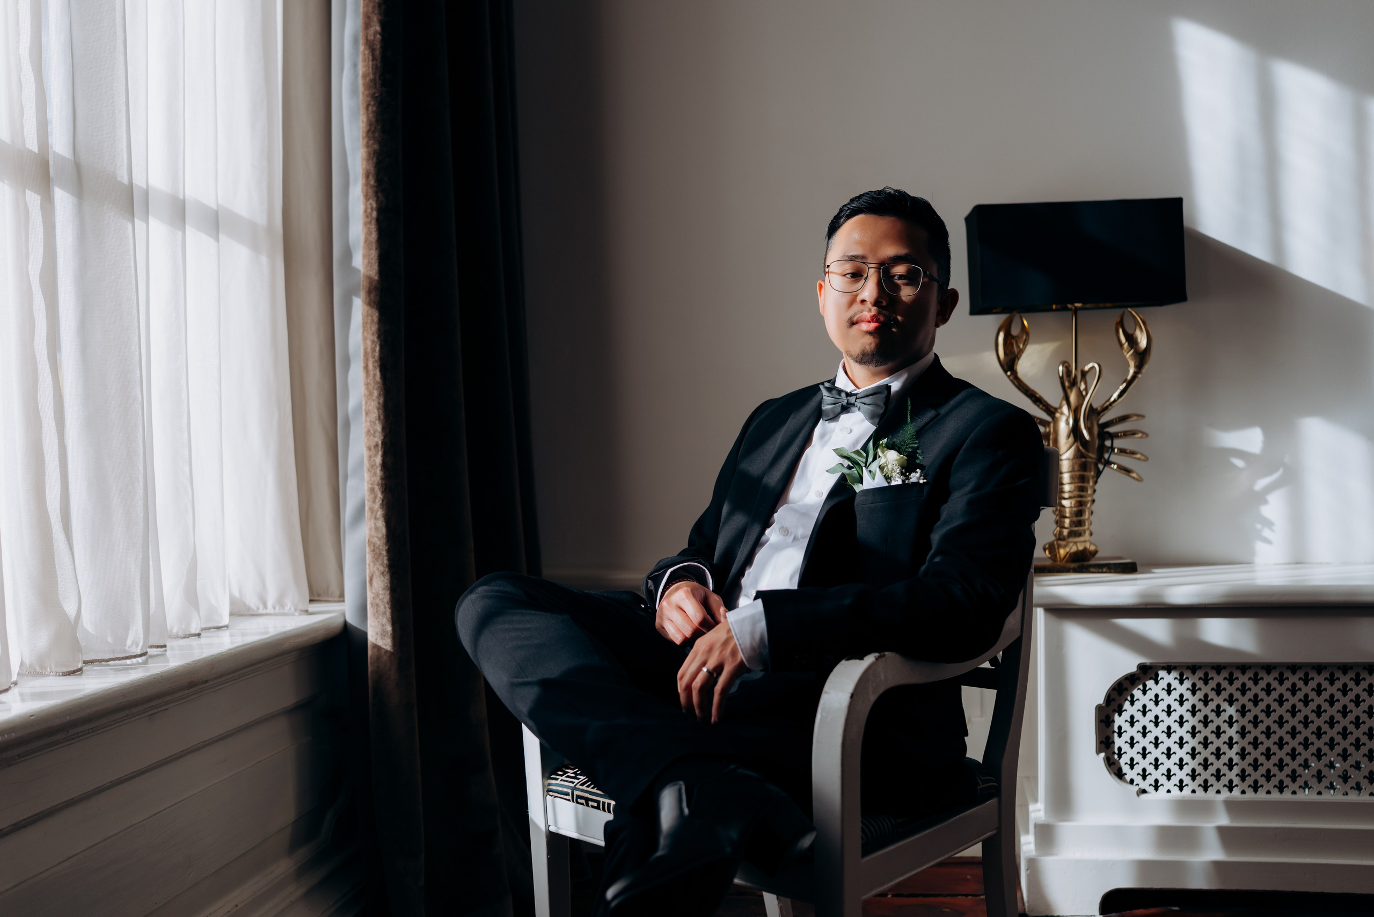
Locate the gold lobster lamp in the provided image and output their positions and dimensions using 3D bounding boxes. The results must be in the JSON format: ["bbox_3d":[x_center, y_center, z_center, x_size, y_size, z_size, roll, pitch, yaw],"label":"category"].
[{"bbox_3d":[0.795,-0.138,2.740,0.405,0.740,0.178,-1,0,6],"label":"gold lobster lamp"}]

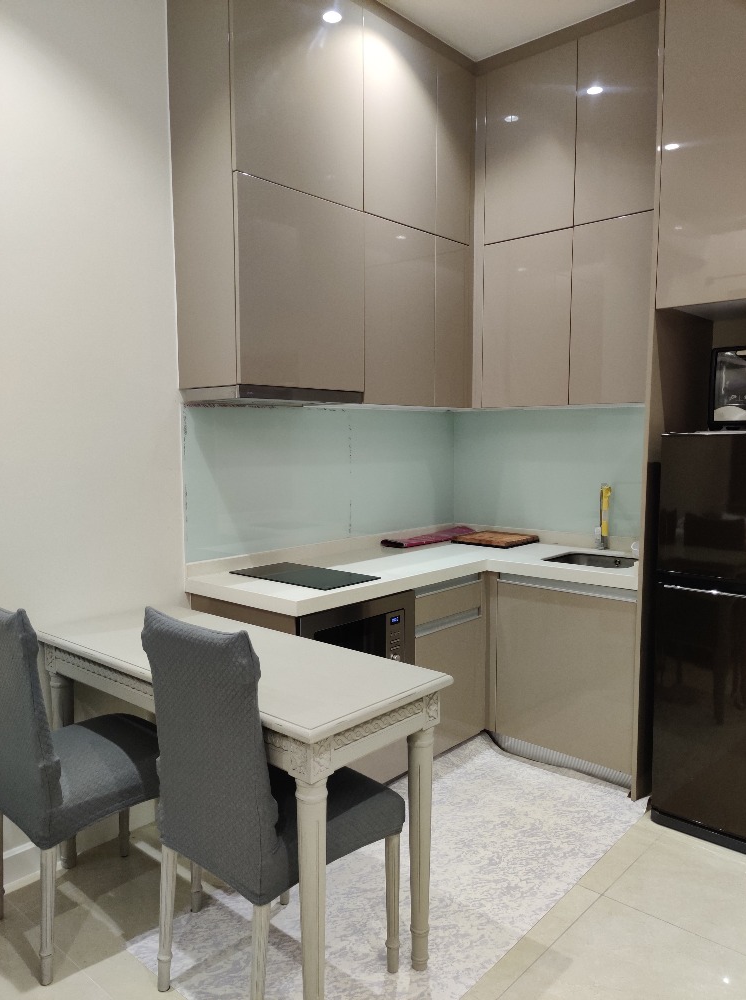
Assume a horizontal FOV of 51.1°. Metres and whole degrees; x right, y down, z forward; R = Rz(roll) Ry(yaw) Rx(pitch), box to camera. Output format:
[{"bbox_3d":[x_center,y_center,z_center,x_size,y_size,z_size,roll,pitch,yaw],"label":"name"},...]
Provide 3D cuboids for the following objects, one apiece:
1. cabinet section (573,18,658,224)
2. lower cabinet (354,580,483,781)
[{"bbox_3d":[1.112,-1.516,3.232,0.408,0.756,0.362,4,7,41],"label":"cabinet section"},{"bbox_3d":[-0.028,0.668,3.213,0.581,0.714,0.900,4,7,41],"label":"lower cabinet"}]

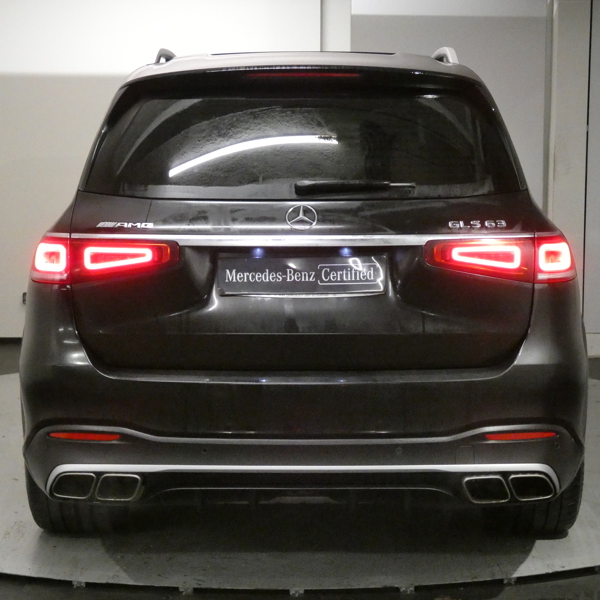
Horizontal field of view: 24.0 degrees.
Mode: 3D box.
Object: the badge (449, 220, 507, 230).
[{"bbox_3d":[0.550,-0.231,4.365,0.183,0.029,0.007,0,-13,-3],"label":"badge"}]

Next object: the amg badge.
[{"bbox_3d":[-0.542,-0.231,4.379,0.183,0.023,0.006,1,-13,5],"label":"amg badge"}]

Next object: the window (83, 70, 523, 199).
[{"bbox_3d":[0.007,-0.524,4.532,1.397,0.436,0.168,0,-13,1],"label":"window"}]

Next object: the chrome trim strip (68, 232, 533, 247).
[{"bbox_3d":[0.002,-0.186,4.347,1.452,0.042,0.094,0,7,1],"label":"chrome trim strip"}]

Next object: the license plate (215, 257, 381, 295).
[{"bbox_3d":[0.008,-0.074,4.340,0.520,0.121,0.015,0,7,1],"label":"license plate"}]

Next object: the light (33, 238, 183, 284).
[{"bbox_3d":[-0.626,-0.130,4.486,0.511,0.157,0.258,0,7,1],"label":"light"}]

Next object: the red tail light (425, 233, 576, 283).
[{"bbox_3d":[0.644,-0.126,4.471,0.511,0.157,0.258,0,7,1],"label":"red tail light"}]

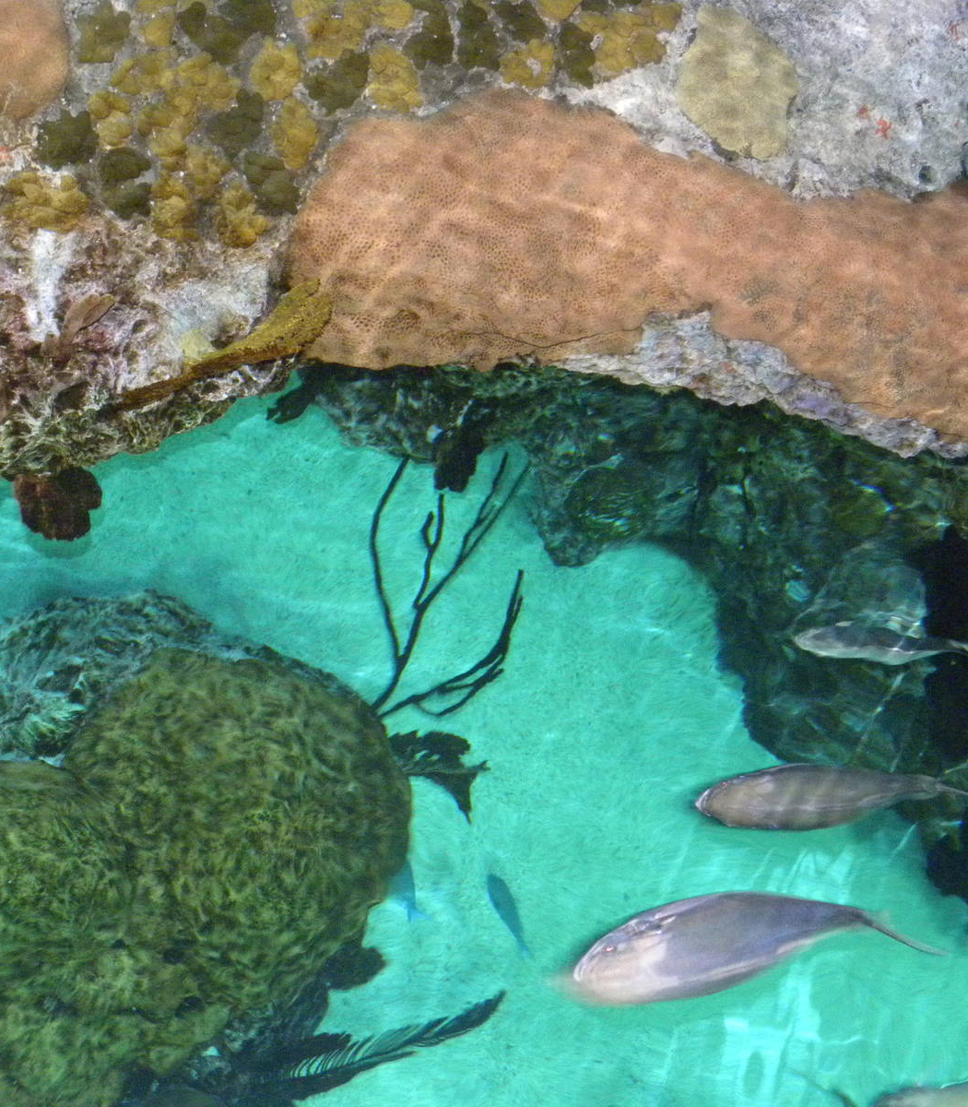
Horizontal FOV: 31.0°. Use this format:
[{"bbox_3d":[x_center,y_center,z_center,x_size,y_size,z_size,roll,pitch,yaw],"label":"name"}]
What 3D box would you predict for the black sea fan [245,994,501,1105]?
[{"bbox_3d":[-0.231,1.046,3.700,0.520,0.220,0.220,-15,63,-8],"label":"black sea fan"}]

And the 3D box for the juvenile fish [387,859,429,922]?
[{"bbox_3d":[-0.179,0.711,3.800,0.033,0.066,0.205,-24,65,-12],"label":"juvenile fish"}]

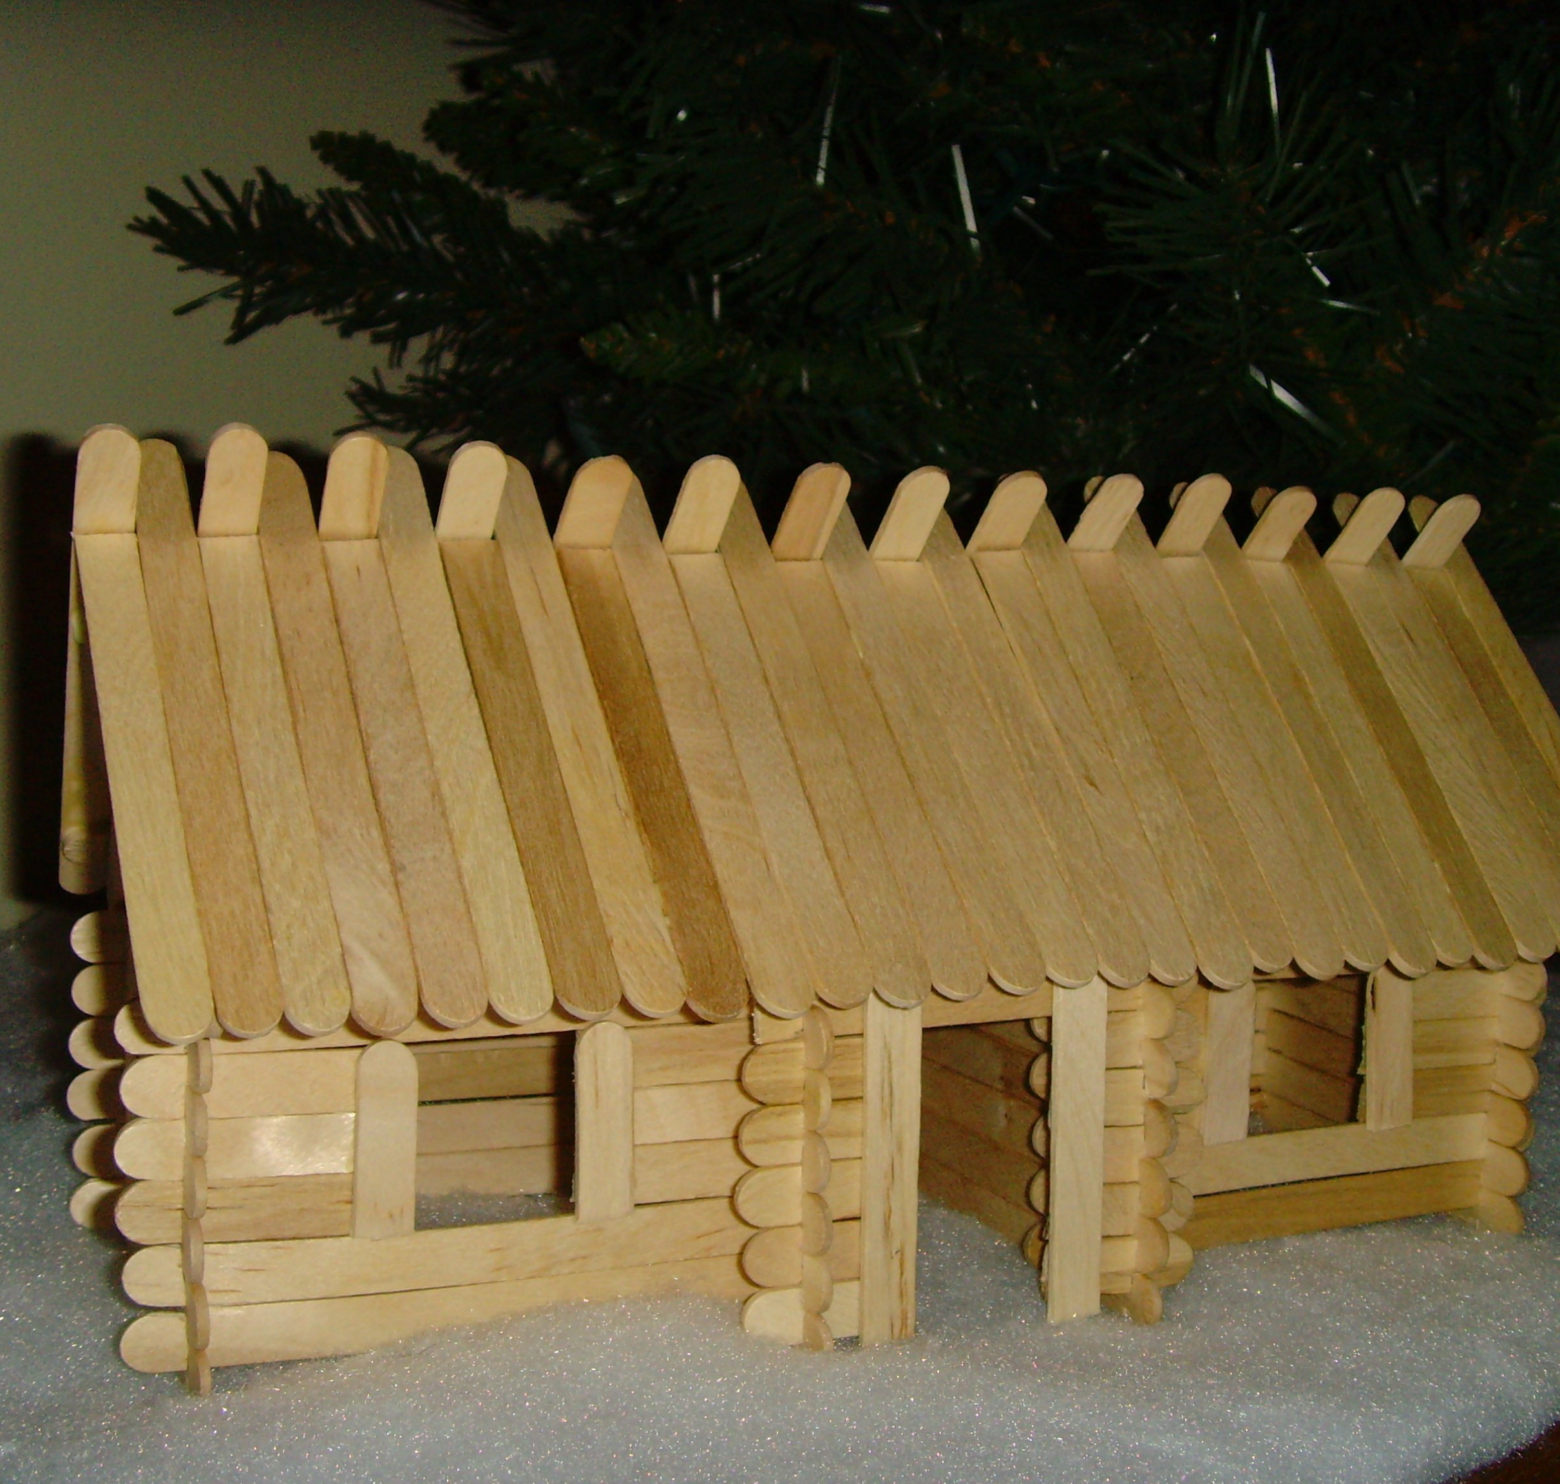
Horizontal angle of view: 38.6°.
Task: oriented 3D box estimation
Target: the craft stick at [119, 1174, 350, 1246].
[{"bbox_3d":[-0.077,0.069,0.332,0.042,0.010,0.002,-1,5,-24],"label":"craft stick"}]

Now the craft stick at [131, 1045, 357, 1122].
[{"bbox_3d":[-0.083,0.054,0.359,0.044,0.010,0.002,1,3,-22],"label":"craft stick"}]

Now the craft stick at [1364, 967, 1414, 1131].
[{"bbox_3d":[0.113,0.056,0.414,0.010,0.032,0.002,-1,5,-24],"label":"craft stick"}]

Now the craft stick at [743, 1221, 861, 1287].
[{"bbox_3d":[0.007,0.079,0.347,0.028,0.010,0.002,-1,5,-24],"label":"craft stick"}]

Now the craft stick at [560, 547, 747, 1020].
[{"bbox_3d":[-0.021,0.004,0.353,0.010,0.094,0.002,-1,-38,-24],"label":"craft stick"}]

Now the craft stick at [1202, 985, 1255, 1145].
[{"bbox_3d":[0.086,0.061,0.428,0.010,0.032,0.002,0,3,-22],"label":"craft stick"}]

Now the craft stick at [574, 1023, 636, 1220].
[{"bbox_3d":[-0.028,0.060,0.351,0.010,0.032,0.002,-1,5,-24],"label":"craft stick"}]

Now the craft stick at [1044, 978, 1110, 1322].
[{"bbox_3d":[0.048,0.064,0.362,0.010,0.061,0.002,-1,5,-24],"label":"craft stick"}]

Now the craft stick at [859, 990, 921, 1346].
[{"bbox_3d":[0.019,0.072,0.378,0.010,0.061,0.002,-1,4,-22],"label":"craft stick"}]

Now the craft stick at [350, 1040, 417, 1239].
[{"bbox_3d":[-0.064,0.065,0.365,0.010,0.033,0.002,1,3,-22],"label":"craft stick"}]

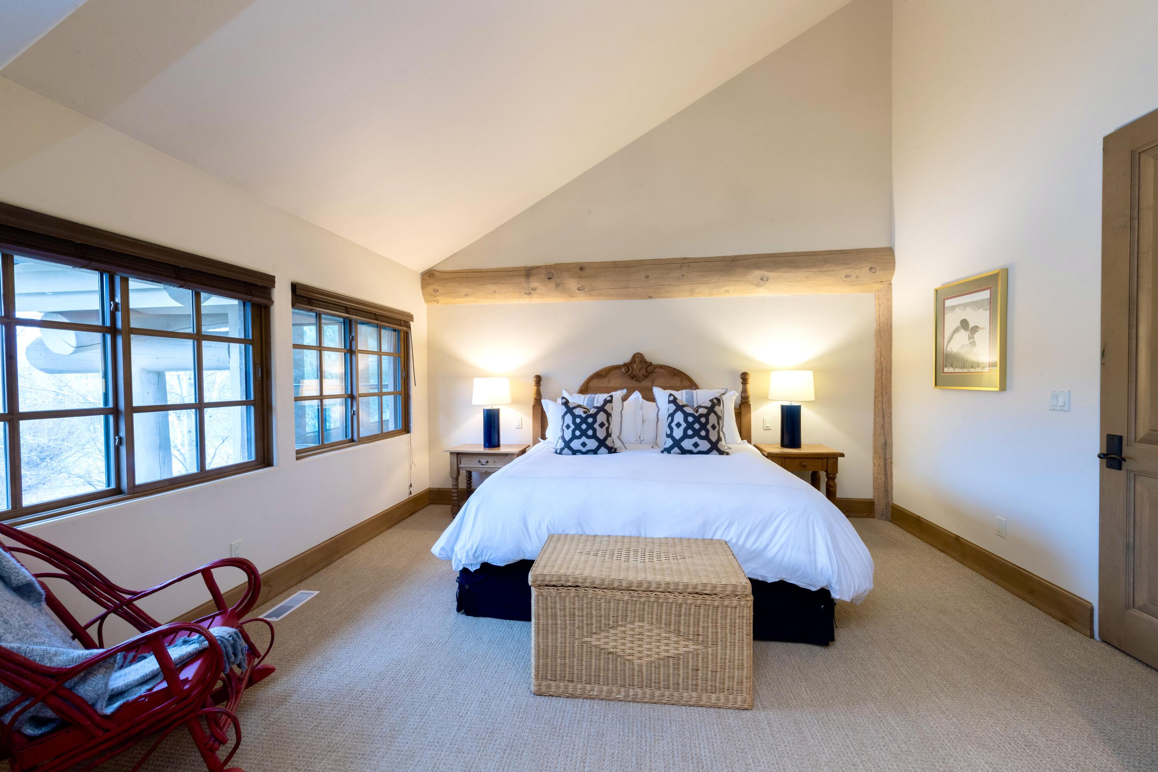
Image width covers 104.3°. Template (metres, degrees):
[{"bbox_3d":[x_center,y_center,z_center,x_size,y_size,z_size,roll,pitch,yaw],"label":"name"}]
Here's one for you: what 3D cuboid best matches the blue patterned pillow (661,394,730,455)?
[{"bbox_3d":[0.958,0.322,3.726,0.530,0.500,0.170,0,-15,8],"label":"blue patterned pillow"}]

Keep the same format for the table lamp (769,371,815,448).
[{"bbox_3d":[1.918,0.209,4.061,0.380,0.692,0.380,0,1,8],"label":"table lamp"}]

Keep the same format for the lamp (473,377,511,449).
[{"bbox_3d":[-0.870,0.266,4.487,0.380,0.693,0.380,0,1,8],"label":"lamp"}]

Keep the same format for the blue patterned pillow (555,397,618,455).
[{"bbox_3d":[0.074,0.341,3.858,0.530,0.500,0.170,0,-15,8],"label":"blue patterned pillow"}]

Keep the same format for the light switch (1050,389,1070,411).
[{"bbox_3d":[2.617,0.079,2.450,0.012,0.116,0.116,0,1,8],"label":"light switch"}]

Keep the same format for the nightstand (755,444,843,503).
[{"bbox_3d":[1.945,0.902,4.025,0.630,0.687,0.490,0,1,8],"label":"nightstand"}]

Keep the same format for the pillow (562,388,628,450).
[{"bbox_3d":[0.140,0.273,3.987,0.560,0.530,0.190,0,-13,8],"label":"pillow"}]

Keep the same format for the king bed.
[{"bbox_3d":[0.439,0.487,3.387,2.360,1.580,2.200,0,1,8],"label":"king bed"}]

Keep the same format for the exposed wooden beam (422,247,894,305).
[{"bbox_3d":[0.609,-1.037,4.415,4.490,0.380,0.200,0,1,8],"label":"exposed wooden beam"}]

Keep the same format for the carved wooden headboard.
[{"bbox_3d":[0.583,0.468,4.422,2.110,1.570,0.110,0,1,8],"label":"carved wooden headboard"}]

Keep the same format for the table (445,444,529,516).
[{"bbox_3d":[-0.880,0.939,4.466,0.720,0.660,0.460,0,1,8],"label":"table"}]

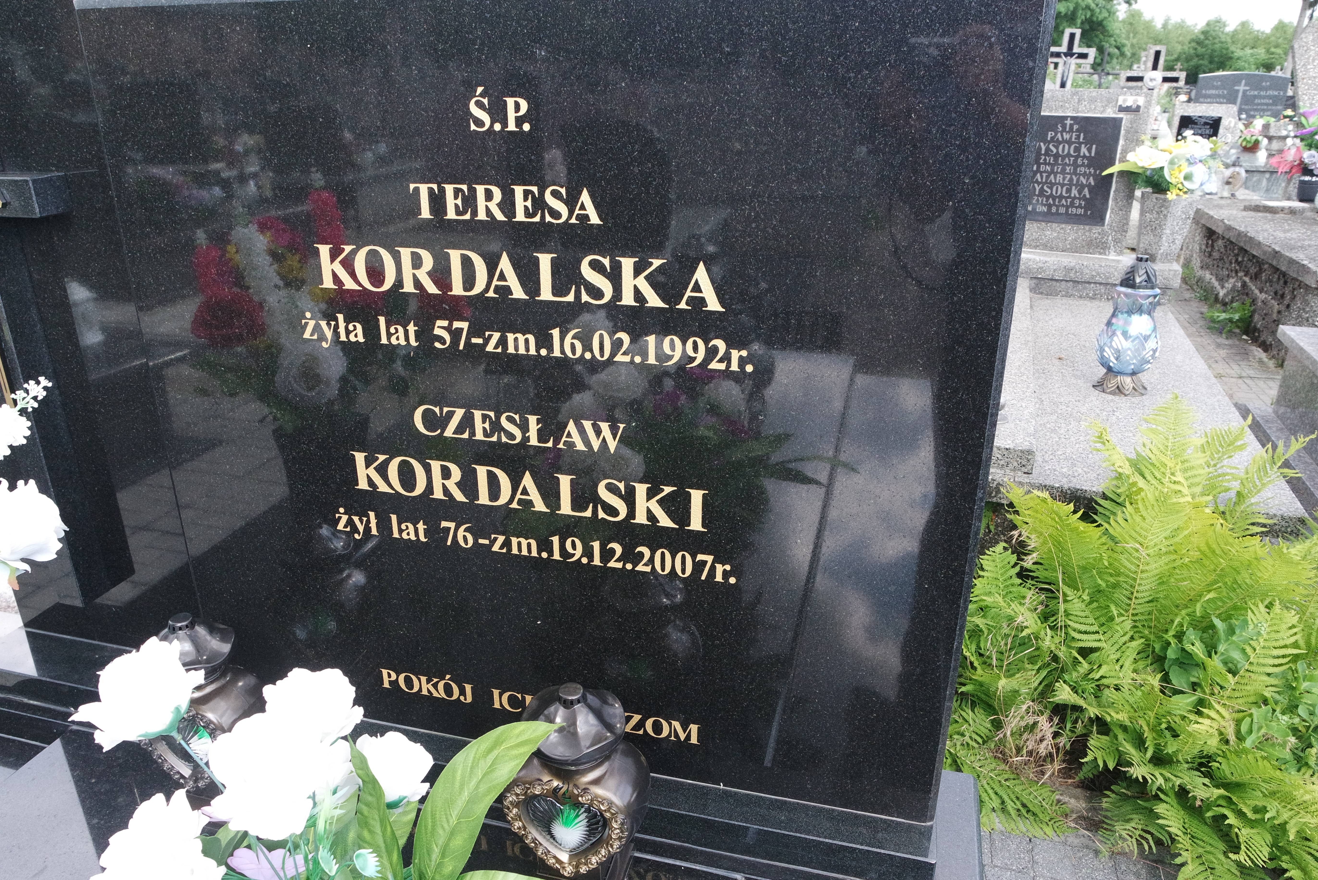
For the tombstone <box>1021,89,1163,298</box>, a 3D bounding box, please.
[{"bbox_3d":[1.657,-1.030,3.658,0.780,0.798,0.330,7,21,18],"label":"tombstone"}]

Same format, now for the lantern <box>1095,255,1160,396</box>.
[{"bbox_3d":[1.344,-0.328,2.494,0.165,0.380,0.165,7,21,18],"label":"lantern"}]

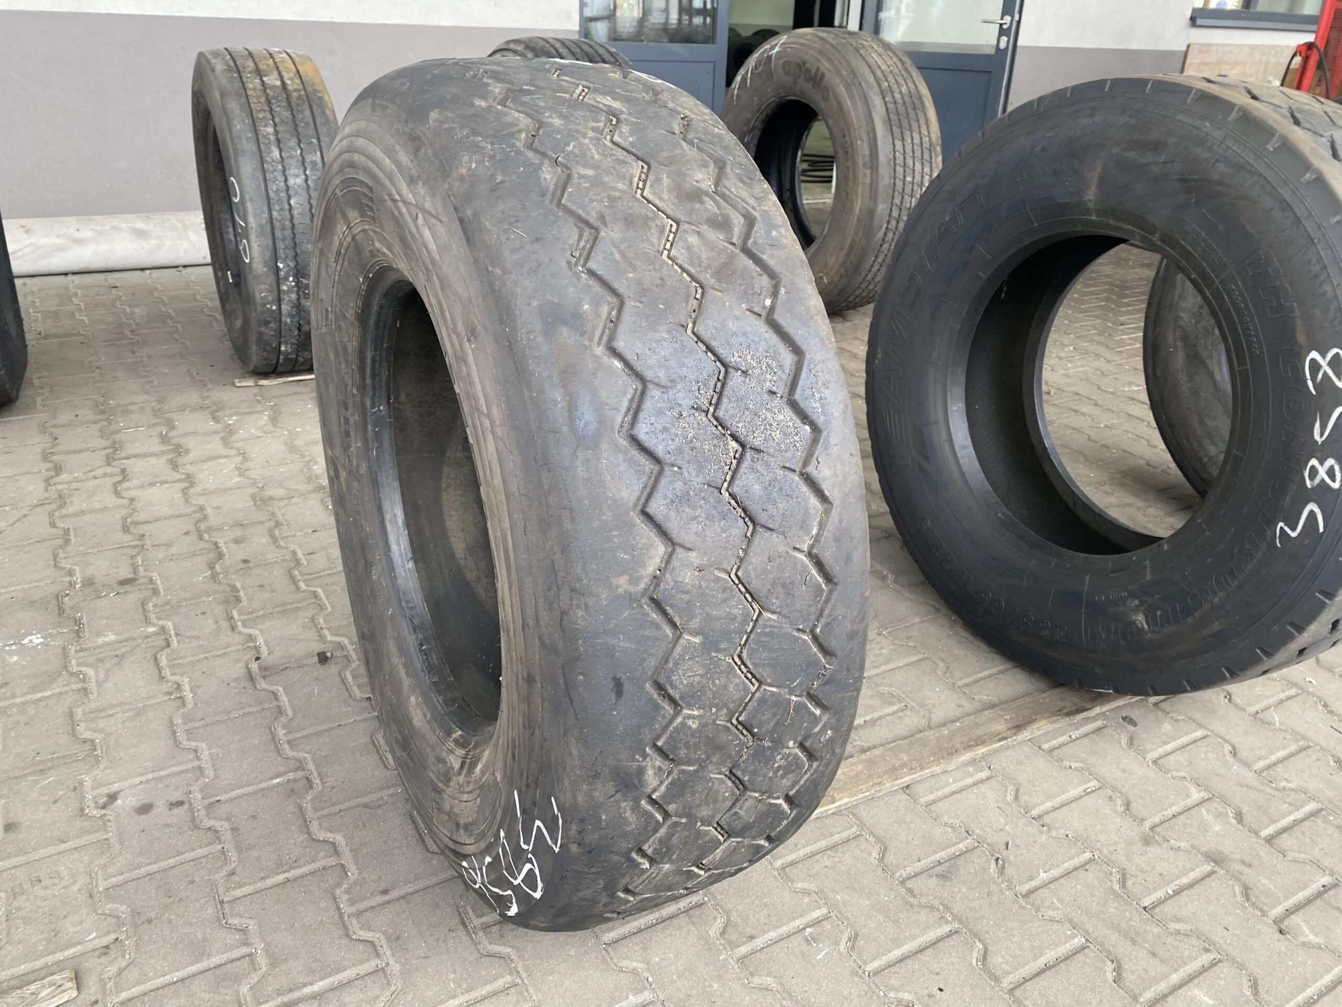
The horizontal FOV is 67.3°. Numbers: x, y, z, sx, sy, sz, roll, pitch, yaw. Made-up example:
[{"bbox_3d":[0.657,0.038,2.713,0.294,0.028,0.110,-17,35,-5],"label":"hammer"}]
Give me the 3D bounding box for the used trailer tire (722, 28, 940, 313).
[{"bbox_3d":[0.579,-1.285,3.972,0.370,1.060,1.060,-14,30,-31],"label":"used trailer tire"}]

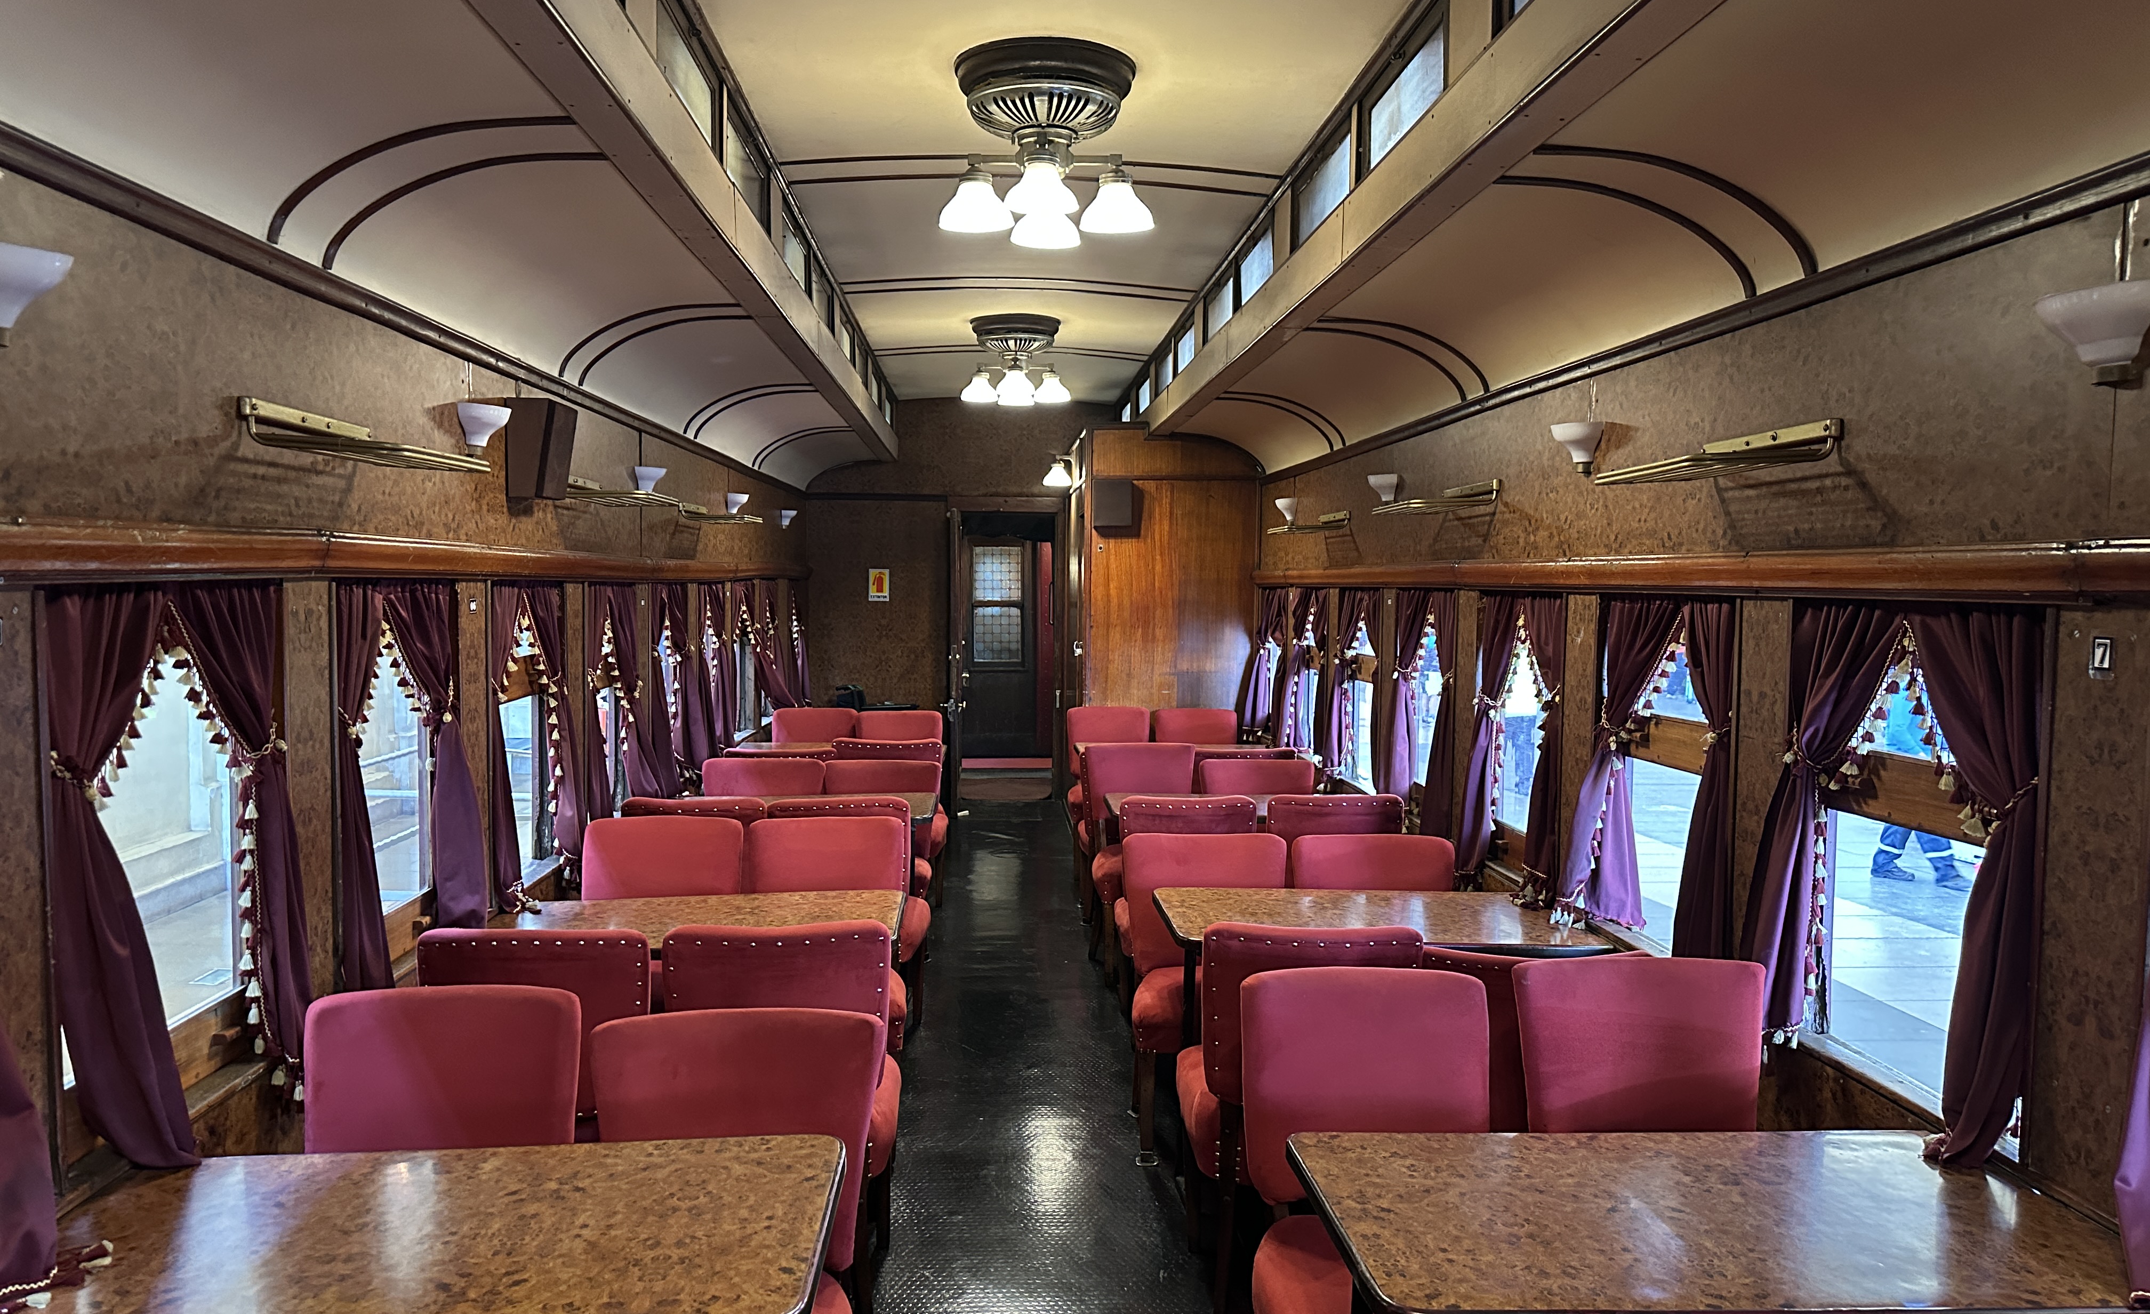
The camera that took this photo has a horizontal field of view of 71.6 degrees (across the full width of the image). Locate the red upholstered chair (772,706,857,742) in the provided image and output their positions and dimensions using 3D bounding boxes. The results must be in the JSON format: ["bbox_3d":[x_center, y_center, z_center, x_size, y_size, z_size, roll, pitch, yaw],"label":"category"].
[{"bbox_3d":[-1.373,0.726,7.746,0.456,0.890,0.525,0,3,-3],"label":"red upholstered chair"}]

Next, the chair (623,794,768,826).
[{"bbox_3d":[-1.257,0.904,5.163,0.486,0.880,0.530,0,3,-3],"label":"chair"}]

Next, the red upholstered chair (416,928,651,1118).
[{"bbox_3d":[-1.143,1.002,3.342,0.510,0.875,0.550,0,3,-3],"label":"red upholstered chair"}]

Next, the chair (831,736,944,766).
[{"bbox_3d":[-0.878,0.803,7.114,0.520,0.875,0.560,0,3,-3],"label":"chair"}]

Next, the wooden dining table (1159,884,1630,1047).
[{"bbox_3d":[0.751,1.039,3.876,1.025,0.760,0.610,0,3,-3],"label":"wooden dining table"}]

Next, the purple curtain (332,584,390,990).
[{"bbox_3d":[-1.403,0.298,3.000,0.114,0.888,0.285,0,3,-3],"label":"purple curtain"}]

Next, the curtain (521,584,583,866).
[{"bbox_3d":[-1.471,0.197,4.304,0.146,0.787,0.404,0,3,-3],"label":"curtain"}]

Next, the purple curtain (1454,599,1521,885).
[{"bbox_3d":[1.208,0.232,4.444,0.163,0.791,0.421,0,3,-3],"label":"purple curtain"}]

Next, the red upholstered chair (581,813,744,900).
[{"bbox_3d":[-1.259,0.947,4.381,0.510,0.875,0.560,0,3,-3],"label":"red upholstered chair"}]

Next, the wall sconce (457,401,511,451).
[{"bbox_3d":[-1.409,-0.542,3.595,0.095,0.115,0.185,0,3,-3],"label":"wall sconce"}]

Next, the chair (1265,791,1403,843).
[{"bbox_3d":[0.885,0.914,5.451,0.486,0.880,0.530,0,3,-3],"label":"chair"}]

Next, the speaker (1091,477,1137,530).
[{"bbox_3d":[0.212,-0.866,8.448,0.229,0.263,0.139,0,3,-3],"label":"speaker"}]

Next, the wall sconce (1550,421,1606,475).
[{"bbox_3d":[1.259,-0.528,3.783,0.135,0.132,0.132,0,3,-3],"label":"wall sconce"}]

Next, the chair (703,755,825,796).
[{"bbox_3d":[-1.267,0.867,5.855,0.486,0.880,0.530,0,3,-3],"label":"chair"}]

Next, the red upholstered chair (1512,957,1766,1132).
[{"bbox_3d":[1.080,1.045,2.712,0.505,0.875,0.570,0,3,-3],"label":"red upholstered chair"}]

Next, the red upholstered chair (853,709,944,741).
[{"bbox_3d":[-0.964,0.729,8.117,0.485,0.845,0.530,0,3,-3],"label":"red upholstered chair"}]

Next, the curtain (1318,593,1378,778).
[{"bbox_3d":[1.106,0.127,6.201,0.163,0.757,0.439,0,3,-3],"label":"curtain"}]

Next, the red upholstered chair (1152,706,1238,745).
[{"bbox_3d":[0.701,0.766,8.204,0.486,0.880,0.530,0,3,-3],"label":"red upholstered chair"}]

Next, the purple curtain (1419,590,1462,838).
[{"bbox_3d":[1.176,0.203,4.993,0.163,0.789,0.353,0,3,-3],"label":"purple curtain"}]

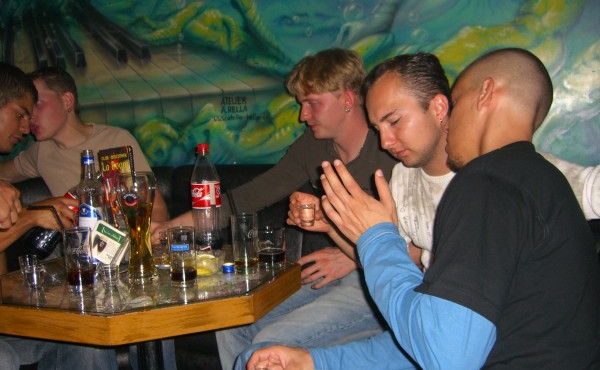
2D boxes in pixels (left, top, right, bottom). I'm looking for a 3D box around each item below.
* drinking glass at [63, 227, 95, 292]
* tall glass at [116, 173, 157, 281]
[{"bbox_3d":[-0.466,0.156,1.395,0.061,0.124,0.061,-1,5,0],"label":"drinking glass"},{"bbox_3d":[-0.358,0.091,1.481,0.089,0.236,0.089,-1,5,0],"label":"tall glass"}]

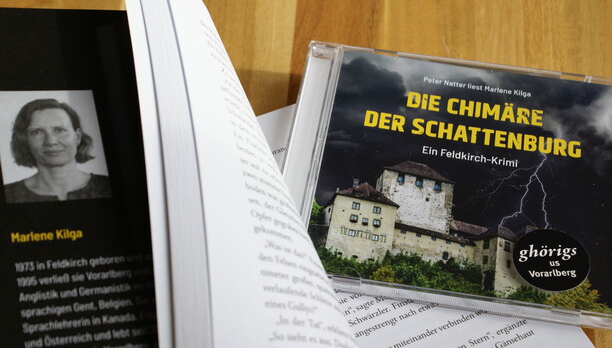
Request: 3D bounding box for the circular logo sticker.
[{"bbox_3d":[0.096,0.033,0.446,0.030,0.001,0.030,-2,51,-2],"label":"circular logo sticker"}]

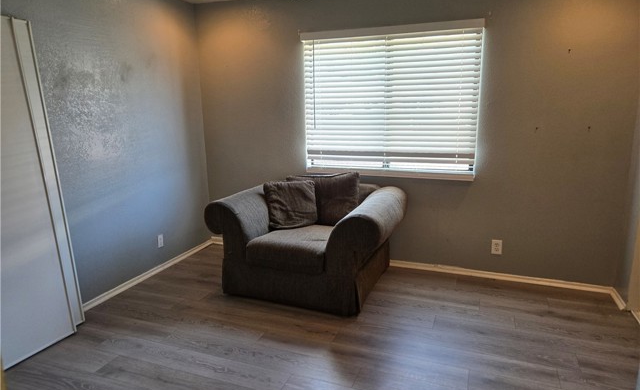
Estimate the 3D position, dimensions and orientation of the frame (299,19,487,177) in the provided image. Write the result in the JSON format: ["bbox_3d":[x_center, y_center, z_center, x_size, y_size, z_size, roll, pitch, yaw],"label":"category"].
[{"bbox_3d":[0.567,-0.781,3.664,1.530,1.250,0.100,4,13,20],"label":"frame"}]

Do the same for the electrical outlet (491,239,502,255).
[{"bbox_3d":[1.488,0.443,3.571,0.072,0.117,0.012,4,13,20],"label":"electrical outlet"}]

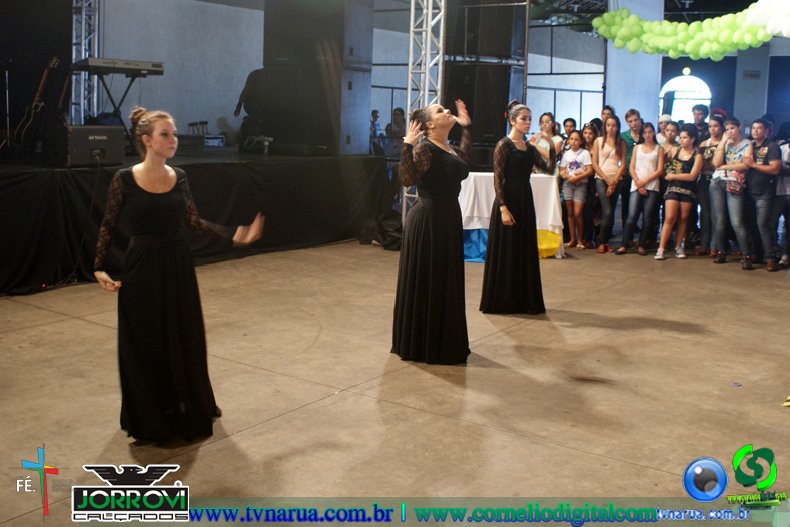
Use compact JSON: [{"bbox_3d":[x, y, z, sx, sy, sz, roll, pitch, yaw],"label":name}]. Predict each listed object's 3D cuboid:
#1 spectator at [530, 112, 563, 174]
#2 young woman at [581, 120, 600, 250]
[{"bbox_3d":[1.921,-1.142,11.236,0.460,1.630,0.360,4,10,11],"label":"spectator"},{"bbox_3d":[2.503,-0.996,10.962,0.440,1.570,0.340,4,10,11],"label":"young woman"}]

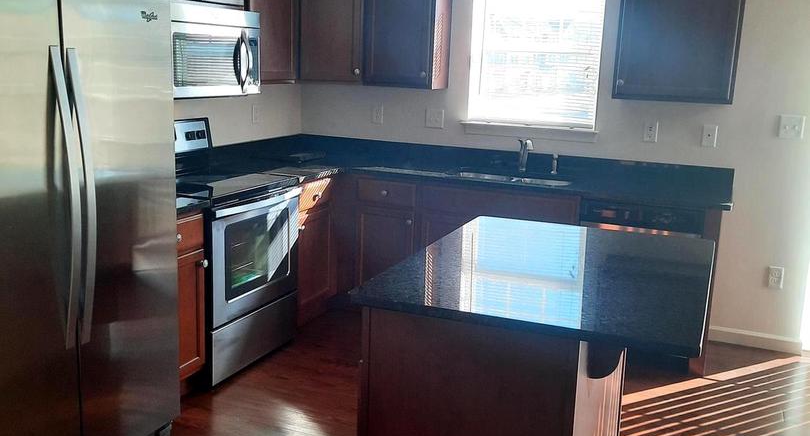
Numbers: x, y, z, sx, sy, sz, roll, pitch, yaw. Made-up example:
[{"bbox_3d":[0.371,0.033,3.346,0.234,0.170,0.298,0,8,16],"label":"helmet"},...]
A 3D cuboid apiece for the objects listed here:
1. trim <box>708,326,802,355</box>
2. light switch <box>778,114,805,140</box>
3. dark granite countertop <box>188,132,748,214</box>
[{"bbox_3d":[2.015,0.703,4.492,0.499,0.082,0.016,7,13,22],"label":"trim"},{"bbox_3d":[2.090,-0.489,4.224,0.119,0.120,0.015,7,13,21],"label":"light switch"},{"bbox_3d":[0.122,-0.150,3.832,2.776,0.144,2.330,7,13,21],"label":"dark granite countertop"}]

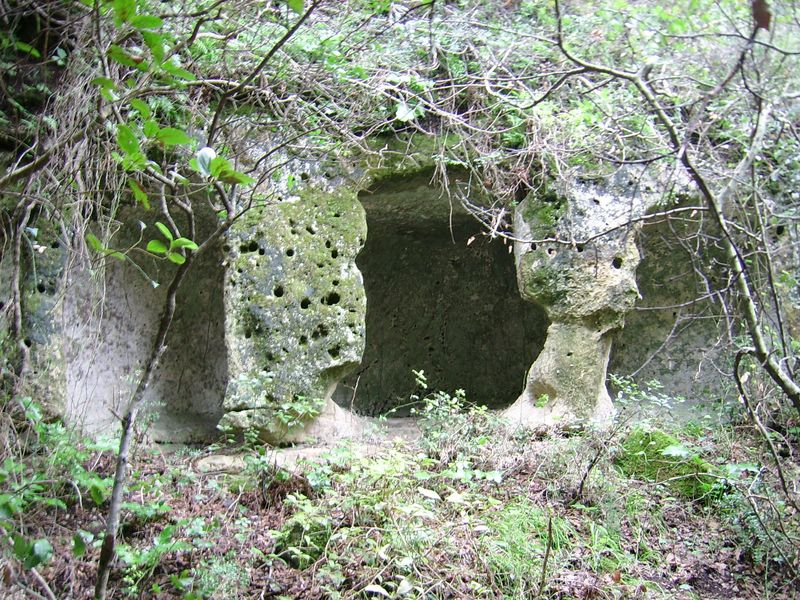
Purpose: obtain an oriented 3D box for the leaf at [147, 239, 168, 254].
[{"bbox_3d":[-0.959,-0.210,3.200,0.085,0.055,0.018,5,-41,-3],"label":"leaf"}]

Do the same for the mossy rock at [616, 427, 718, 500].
[{"bbox_3d":[1.697,1.041,5.150,0.630,0.420,0.500,-1,-3,14],"label":"mossy rock"}]

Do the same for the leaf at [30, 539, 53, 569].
[{"bbox_3d":[-1.330,0.940,3.000,0.082,0.111,0.050,0,-2,0],"label":"leaf"}]

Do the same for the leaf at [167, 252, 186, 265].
[{"bbox_3d":[-0.882,-0.164,3.200,0.085,0.018,0.048,27,51,24],"label":"leaf"}]

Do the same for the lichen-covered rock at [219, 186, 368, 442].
[{"bbox_3d":[-0.856,0.108,6.500,1.120,1.970,0.800,0,-3,0],"label":"lichen-covered rock"}]

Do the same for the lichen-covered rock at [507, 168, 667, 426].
[{"bbox_3d":[1.441,-0.019,6.250,1.189,1.917,0.800,0,-2,0],"label":"lichen-covered rock"}]

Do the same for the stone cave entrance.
[{"bbox_3d":[0.334,-0.036,6.500,1.624,1.837,1.200,0,-2,0],"label":"stone cave entrance"}]

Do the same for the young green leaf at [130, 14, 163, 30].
[{"bbox_3d":[-0.783,-0.858,2.500,0.099,0.049,0.045,0,-2,0],"label":"young green leaf"}]

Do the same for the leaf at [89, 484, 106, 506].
[{"bbox_3d":[-1.533,0.988,4.100,0.060,0.105,0.020,-15,-21,-12],"label":"leaf"}]

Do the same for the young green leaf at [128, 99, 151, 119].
[{"bbox_3d":[-0.977,-0.722,3.050,0.100,0.050,0.018,35,-46,1],"label":"young green leaf"}]

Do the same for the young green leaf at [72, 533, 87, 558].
[{"bbox_3d":[-1.189,0.910,3.000,0.052,0.096,0.040,0,-2,0],"label":"young green leaf"}]

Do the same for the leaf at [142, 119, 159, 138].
[{"bbox_3d":[-0.940,-0.645,3.050,0.080,0.053,0.018,34,-32,16],"label":"leaf"}]

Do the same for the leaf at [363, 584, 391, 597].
[{"bbox_3d":[-0.094,1.167,3.250,0.113,0.048,0.060,0,-2,0],"label":"leaf"}]

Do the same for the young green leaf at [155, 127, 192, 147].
[{"bbox_3d":[-0.700,-0.505,2.500,0.117,0.062,0.045,0,-2,0],"label":"young green leaf"}]

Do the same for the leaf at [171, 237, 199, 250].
[{"bbox_3d":[-0.849,-0.222,3.200,0.105,0.022,0.050,13,42,10],"label":"leaf"}]

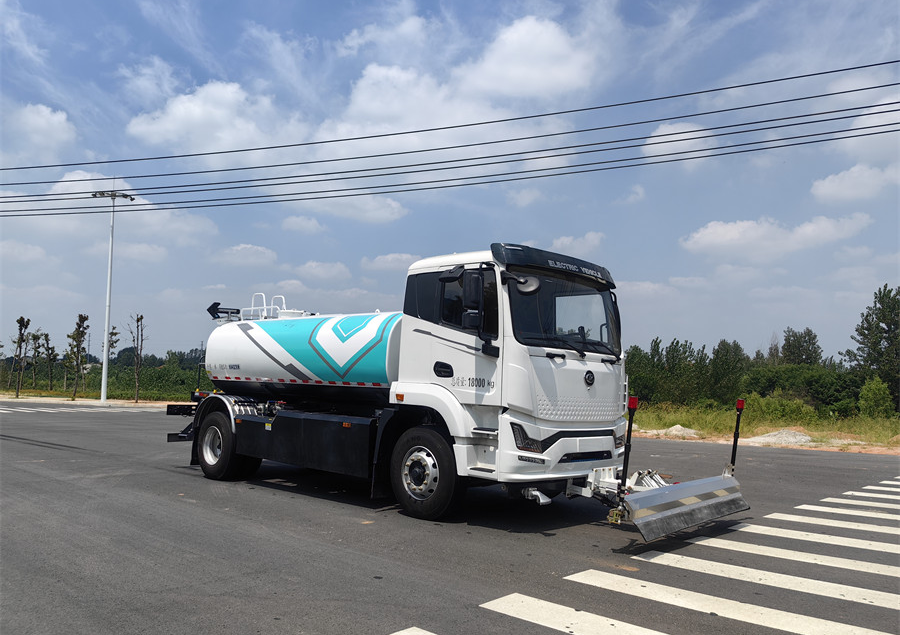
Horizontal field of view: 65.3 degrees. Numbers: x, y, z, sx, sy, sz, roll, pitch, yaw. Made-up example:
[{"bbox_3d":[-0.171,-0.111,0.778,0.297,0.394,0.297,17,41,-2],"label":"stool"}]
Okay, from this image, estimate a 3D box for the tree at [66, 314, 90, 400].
[{"bbox_3d":[-23.880,2.560,45.000,1.600,5.510,1.600,0,-5,0],"label":"tree"}]

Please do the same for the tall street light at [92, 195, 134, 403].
[{"bbox_3d":[-22.605,-1.449,46.596,2.600,14.000,1.900,3,-5,-26],"label":"tall street light"}]

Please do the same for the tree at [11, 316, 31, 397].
[{"bbox_3d":[-28.110,2.600,46.000,1.150,5.340,1.150,0,-5,0],"label":"tree"}]

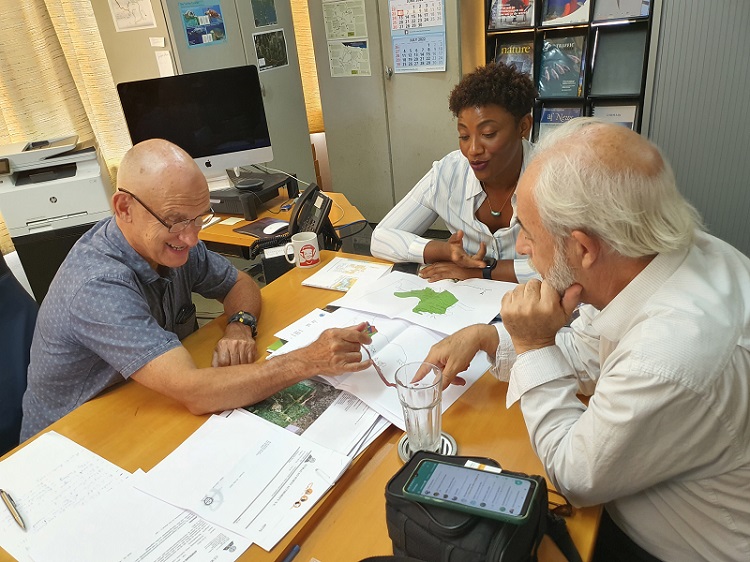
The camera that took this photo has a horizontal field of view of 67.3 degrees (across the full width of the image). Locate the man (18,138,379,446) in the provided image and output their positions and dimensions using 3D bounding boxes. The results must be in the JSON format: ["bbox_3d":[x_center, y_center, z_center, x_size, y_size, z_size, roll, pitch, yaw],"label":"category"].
[{"bbox_3d":[-0.417,0.294,1.358,0.800,1.220,0.530,11,30,33],"label":"man"}]

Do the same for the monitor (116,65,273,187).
[{"bbox_3d":[-0.698,-0.605,2.275,0.528,0.450,0.175,-10,25,-7],"label":"monitor"}]

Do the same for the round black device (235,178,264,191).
[{"bbox_3d":[-0.506,-0.389,2.276,0.120,0.030,0.120,-13,26,-14],"label":"round black device"}]

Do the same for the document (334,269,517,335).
[{"bbox_3d":[0.130,0.035,1.472,0.420,0.025,0.297,11,30,34],"label":"document"}]

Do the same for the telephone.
[{"bbox_3d":[-0.231,-0.223,2.057,0.180,0.210,0.190,-15,26,-18],"label":"telephone"}]

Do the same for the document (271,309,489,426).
[{"bbox_3d":[0.008,0.166,1.232,0.420,0.020,0.297,17,33,40],"label":"document"}]

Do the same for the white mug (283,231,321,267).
[{"bbox_3d":[-0.229,-0.095,1.770,0.110,0.091,0.082,-9,25,-6],"label":"white mug"}]

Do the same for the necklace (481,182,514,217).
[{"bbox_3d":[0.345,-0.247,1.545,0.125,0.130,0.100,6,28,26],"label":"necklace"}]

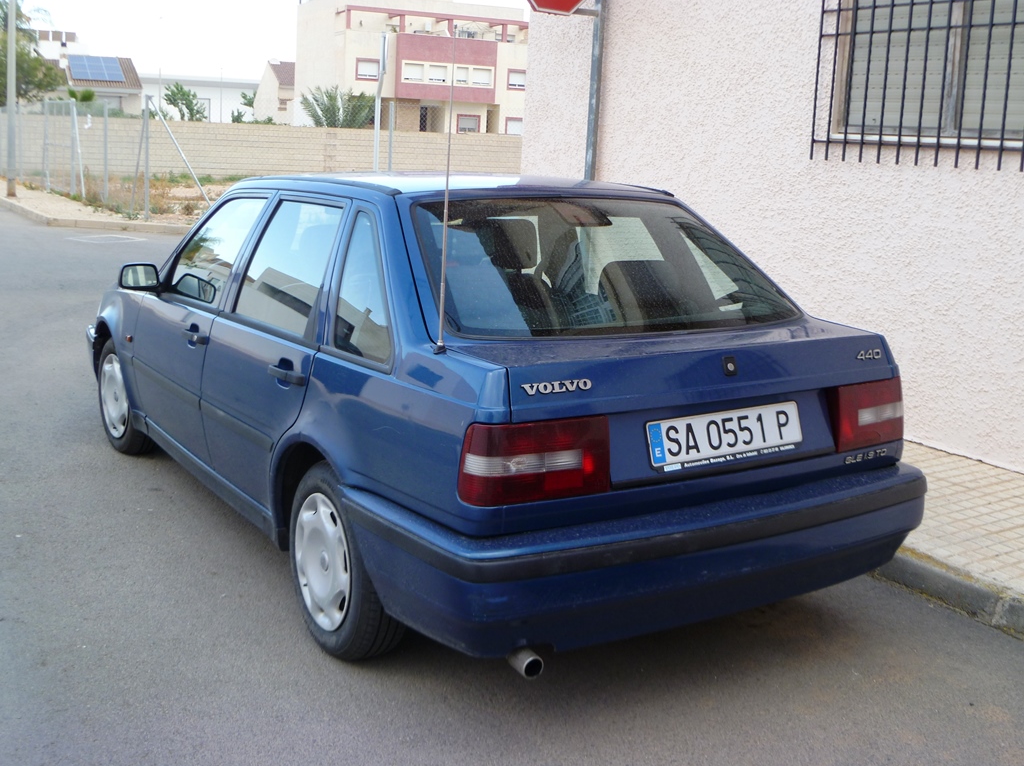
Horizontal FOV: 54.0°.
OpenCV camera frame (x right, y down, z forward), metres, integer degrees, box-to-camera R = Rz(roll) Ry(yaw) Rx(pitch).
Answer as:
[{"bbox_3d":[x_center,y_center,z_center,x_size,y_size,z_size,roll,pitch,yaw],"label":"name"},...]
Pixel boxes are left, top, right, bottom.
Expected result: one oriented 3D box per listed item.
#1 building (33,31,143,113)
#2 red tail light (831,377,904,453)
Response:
[{"bbox_3d":[-23.746,-16.063,56.000,6.400,6.700,7.500,-3,13,-22],"label":"building"},{"bbox_3d":[1.027,0.088,2.914,0.345,0.175,0.150,-6,15,-32],"label":"red tail light"}]

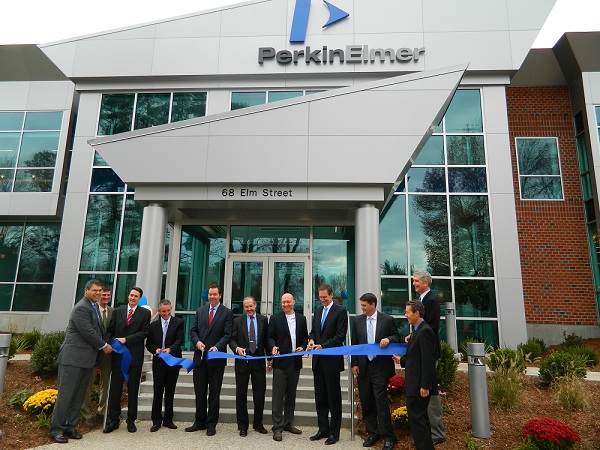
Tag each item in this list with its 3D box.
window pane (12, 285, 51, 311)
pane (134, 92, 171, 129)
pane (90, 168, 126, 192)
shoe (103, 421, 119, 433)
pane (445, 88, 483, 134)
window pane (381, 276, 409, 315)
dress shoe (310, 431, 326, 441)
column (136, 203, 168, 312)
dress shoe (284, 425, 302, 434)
[{"bbox_3d":[-9.376,2.564,15.216,1.309,0.915,0.060,1,-12,3],"label":"window pane"},{"bbox_3d":[-5.137,-3.808,14.963,1.174,1.589,0.060,1,-12,3],"label":"pane"},{"bbox_3d":[-5.168,-1.209,11.723,0.954,0.673,0.050,0,-12,3],"label":"pane"},{"bbox_3d":[-2.317,2.509,5.428,0.110,0.105,0.300,-2,-12,14],"label":"shoe"},{"bbox_3d":[4.582,-3.179,12.160,1.004,1.314,0.050,0,-12,4],"label":"pane"},{"bbox_3d":[2.349,1.873,11.242,1.004,0.934,0.050,0,-12,4],"label":"window pane"},{"bbox_3d":[0.247,2.588,5.352,0.300,0.110,0.110,9,-14,-34],"label":"dress shoe"},{"bbox_3d":[-2.903,1.069,8.334,0.455,2.910,0.455,0,-12,4],"label":"column"},{"bbox_3d":[-0.090,2.615,5.604,0.110,0.110,0.300,13,-17,-43],"label":"dress shoe"}]

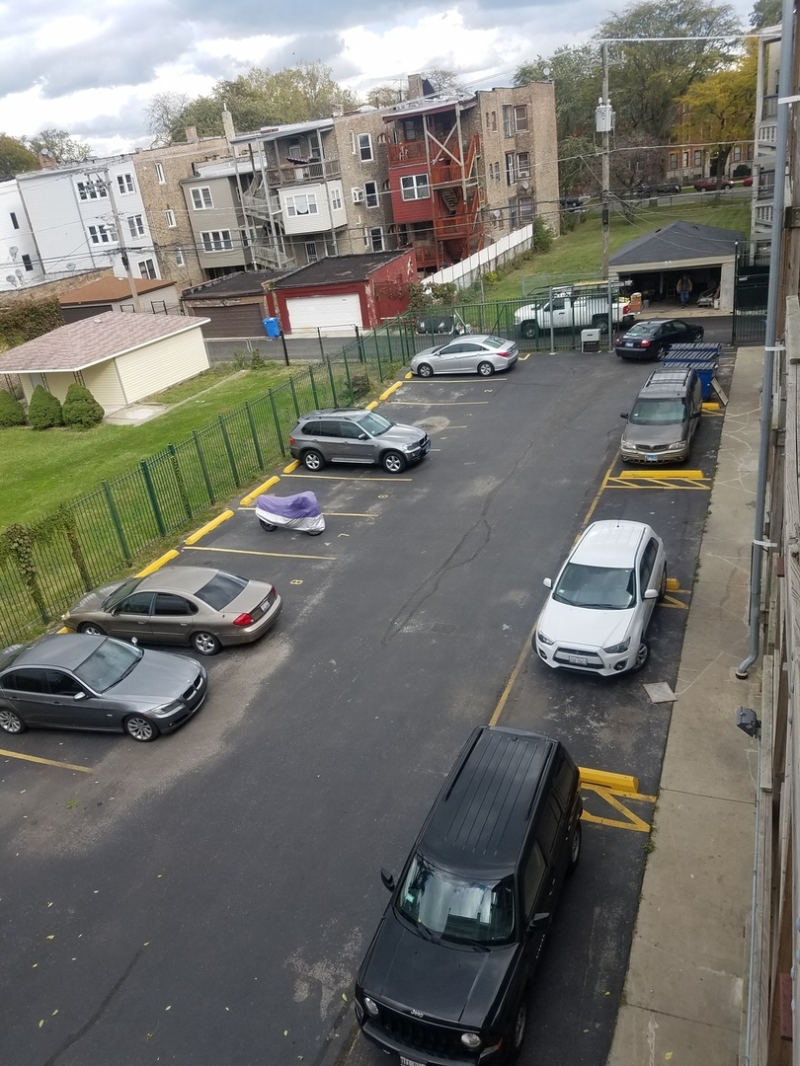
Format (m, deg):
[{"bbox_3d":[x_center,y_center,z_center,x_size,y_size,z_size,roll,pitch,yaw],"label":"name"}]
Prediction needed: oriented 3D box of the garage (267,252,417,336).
[{"bbox_3d":[-3.239,-15.519,51.269,6.500,3.500,8.000,3,27,24],"label":"garage"}]

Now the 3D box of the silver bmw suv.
[{"bbox_3d":[-1.290,-3.137,26.066,4.860,1.760,1.930,3,27,24],"label":"silver bmw suv"}]

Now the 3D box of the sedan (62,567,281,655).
[{"bbox_3d":[-5.103,1.523,17.644,5.020,1.420,1.860,1,26,19],"label":"sedan"}]

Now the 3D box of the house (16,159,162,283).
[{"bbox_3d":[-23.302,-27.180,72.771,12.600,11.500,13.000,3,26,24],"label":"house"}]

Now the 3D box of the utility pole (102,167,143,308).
[{"bbox_3d":[-17.033,-17.098,50.097,0.360,10.650,0.360,3,26,24],"label":"utility pole"}]

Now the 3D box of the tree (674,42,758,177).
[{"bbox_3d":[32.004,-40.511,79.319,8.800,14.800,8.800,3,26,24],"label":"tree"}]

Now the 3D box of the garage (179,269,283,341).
[{"bbox_3d":[-9.636,-15.350,53.169,6.400,3.300,6.900,3,27,24],"label":"garage"}]

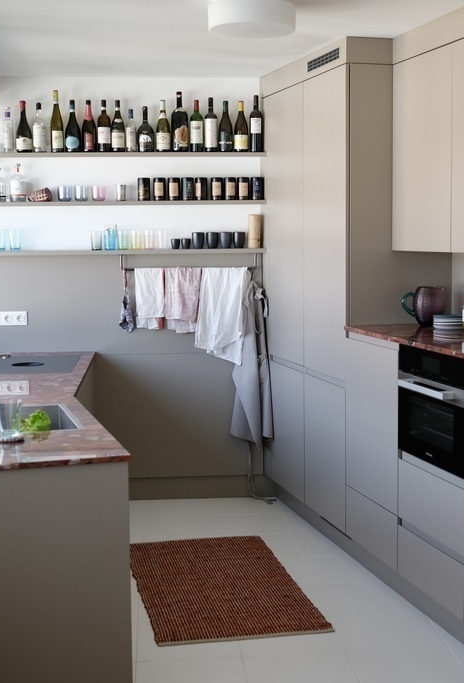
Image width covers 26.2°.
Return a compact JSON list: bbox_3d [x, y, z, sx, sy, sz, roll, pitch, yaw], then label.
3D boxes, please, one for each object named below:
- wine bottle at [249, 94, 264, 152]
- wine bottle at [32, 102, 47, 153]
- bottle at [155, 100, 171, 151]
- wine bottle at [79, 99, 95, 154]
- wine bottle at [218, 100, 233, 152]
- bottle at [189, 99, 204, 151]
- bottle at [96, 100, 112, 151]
[{"bbox_3d":[0.144,-1.271,5.828,0.075,0.331,0.075,-1,6,-4],"label":"wine bottle"},{"bbox_3d":[-1.107,-1.231,5.741,0.076,0.288,0.076,-1,6,-4],"label":"wine bottle"},{"bbox_3d":[-0.403,-1.266,5.865,0.082,0.298,0.082,-1,6,-5],"label":"bottle"},{"bbox_3d":[-0.835,-1.260,5.831,0.079,0.299,0.079,-1,6,-5],"label":"wine bottle"},{"bbox_3d":[-0.033,-1.272,5.894,0.078,0.297,0.078,-1,6,-5],"label":"wine bottle"},{"bbox_3d":[-0.204,-1.252,5.804,0.075,0.301,0.075,-1,6,-4],"label":"bottle"},{"bbox_3d":[-0.738,-1.244,5.766,0.074,0.301,0.074,-1,6,-4],"label":"bottle"}]

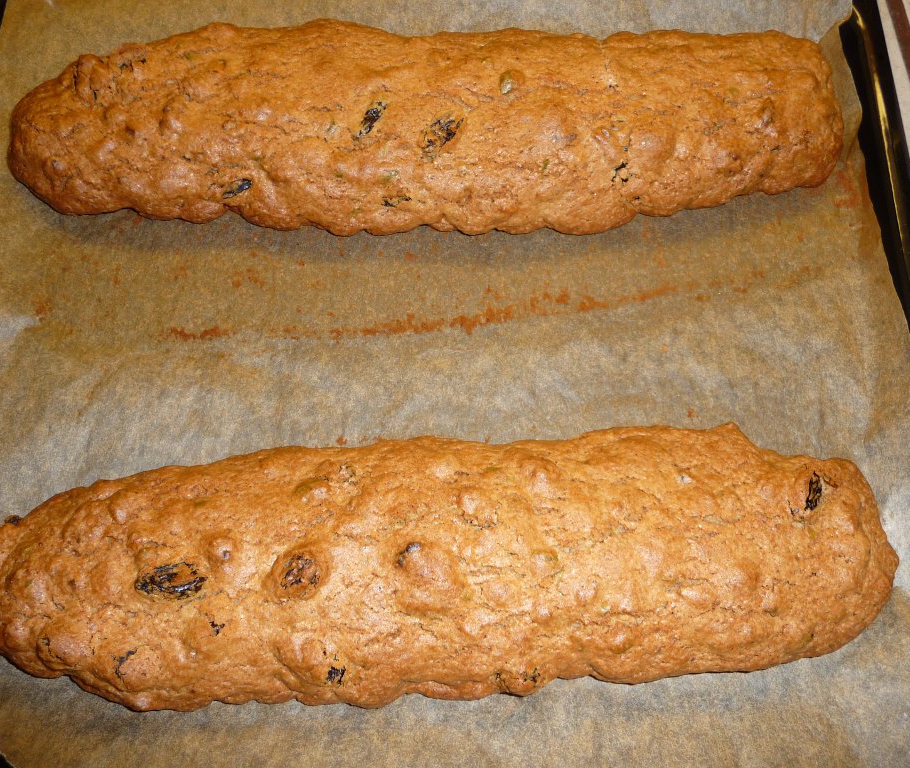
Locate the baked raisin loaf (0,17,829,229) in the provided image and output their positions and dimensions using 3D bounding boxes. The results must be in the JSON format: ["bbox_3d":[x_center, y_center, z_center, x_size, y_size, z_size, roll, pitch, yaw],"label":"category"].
[{"bbox_3d":[-0.010,-0.108,0.324,0.322,0.034,0.085,-1,69,0],"label":"baked raisin loaf"}]

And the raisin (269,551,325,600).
[{"bbox_3d":[-0.047,0.057,0.246,0.015,0.009,0.014,0,75,0],"label":"raisin"}]

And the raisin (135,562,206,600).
[{"bbox_3d":[-0.084,0.059,0.246,0.021,0.008,0.011,-6,74,4],"label":"raisin"}]

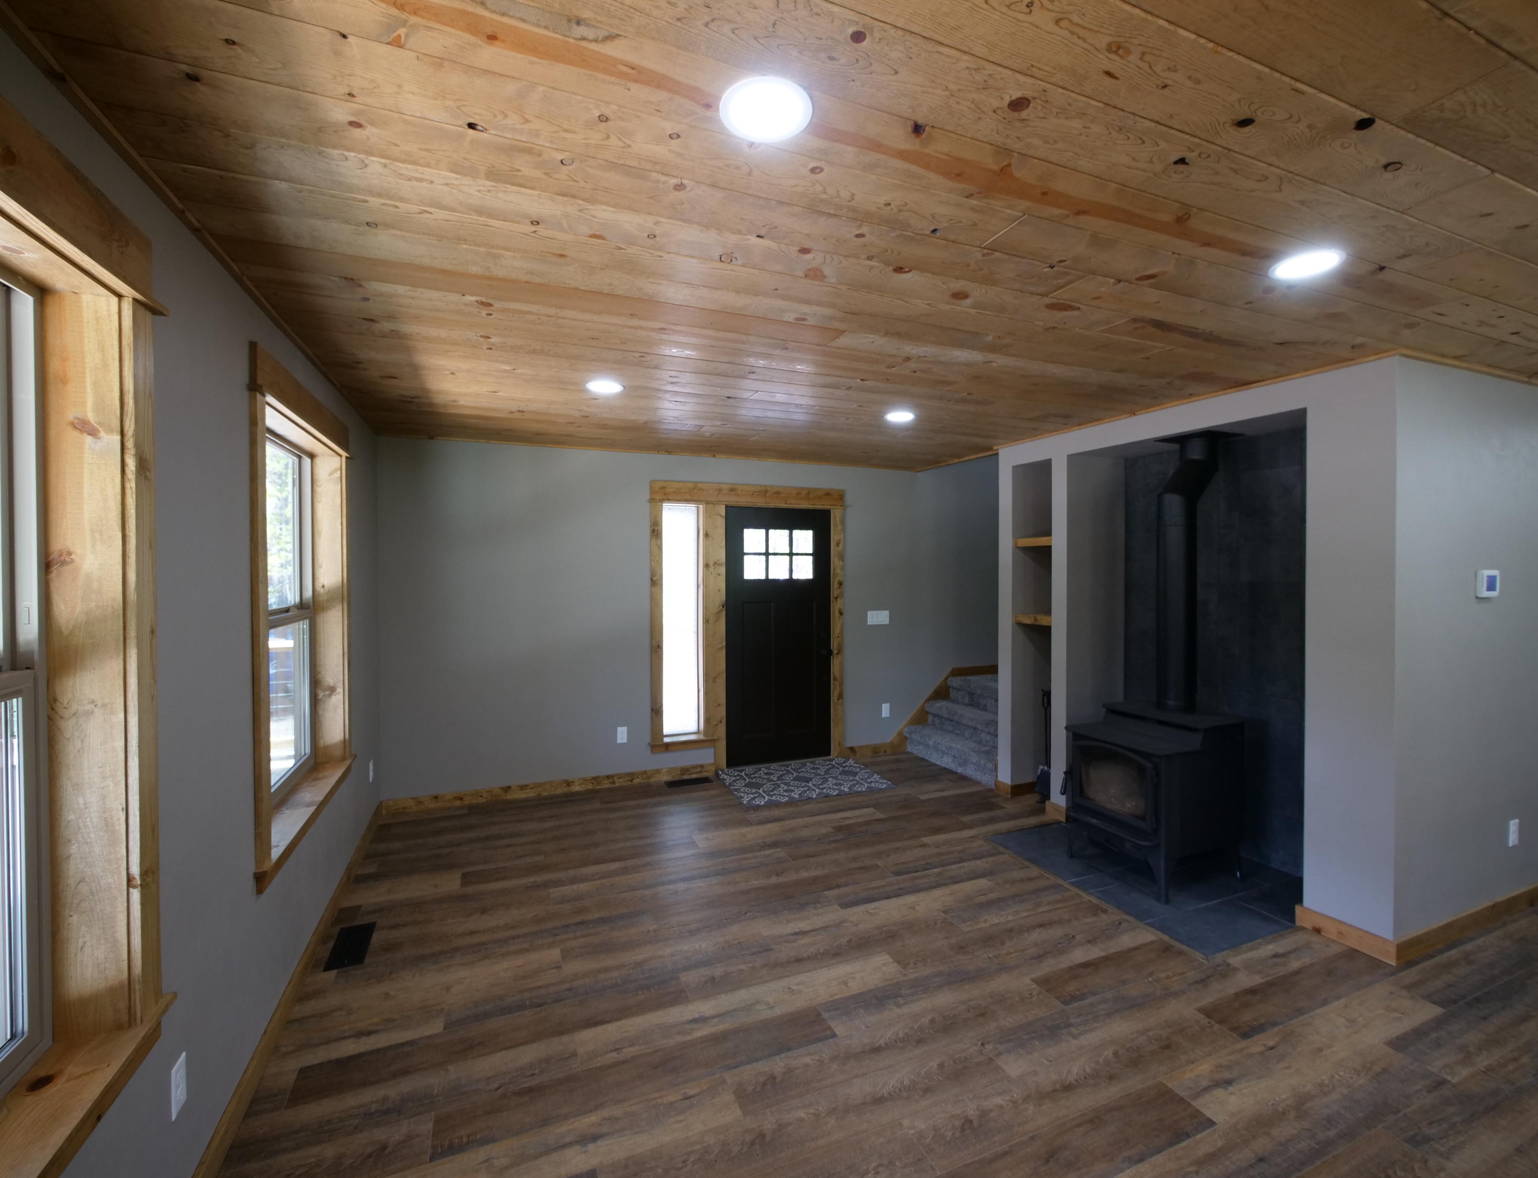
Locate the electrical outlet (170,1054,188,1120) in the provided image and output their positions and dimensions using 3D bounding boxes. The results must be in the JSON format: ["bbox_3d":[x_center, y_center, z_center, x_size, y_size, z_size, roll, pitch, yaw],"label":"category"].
[{"bbox_3d":[-1.377,1.163,1.490,0.008,0.115,0.070,-1,1,-23],"label":"electrical outlet"}]

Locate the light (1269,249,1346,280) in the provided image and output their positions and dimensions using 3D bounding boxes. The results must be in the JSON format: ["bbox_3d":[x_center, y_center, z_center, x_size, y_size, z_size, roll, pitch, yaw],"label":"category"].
[{"bbox_3d":[1.567,-0.945,1.851,0.180,0.020,0.180,-1,1,-23],"label":"light"}]

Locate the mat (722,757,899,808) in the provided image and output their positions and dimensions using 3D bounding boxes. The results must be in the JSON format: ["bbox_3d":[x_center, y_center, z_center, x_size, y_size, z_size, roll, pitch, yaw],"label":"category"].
[{"bbox_3d":[0.261,1.413,4.741,1.070,0.012,0.770,-1,1,-23],"label":"mat"}]

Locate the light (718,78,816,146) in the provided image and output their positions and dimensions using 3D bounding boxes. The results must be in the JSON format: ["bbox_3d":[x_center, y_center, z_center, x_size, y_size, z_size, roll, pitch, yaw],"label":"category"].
[{"bbox_3d":[-0.005,-0.922,1.224,0.180,0.020,0.180,0,1,0],"label":"light"}]

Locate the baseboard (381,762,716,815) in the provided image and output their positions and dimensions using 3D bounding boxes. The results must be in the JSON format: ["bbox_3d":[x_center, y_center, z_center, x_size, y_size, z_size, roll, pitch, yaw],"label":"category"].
[{"bbox_3d":[-1.436,1.384,4.457,2.160,0.090,0.018,-1,1,-23],"label":"baseboard"}]

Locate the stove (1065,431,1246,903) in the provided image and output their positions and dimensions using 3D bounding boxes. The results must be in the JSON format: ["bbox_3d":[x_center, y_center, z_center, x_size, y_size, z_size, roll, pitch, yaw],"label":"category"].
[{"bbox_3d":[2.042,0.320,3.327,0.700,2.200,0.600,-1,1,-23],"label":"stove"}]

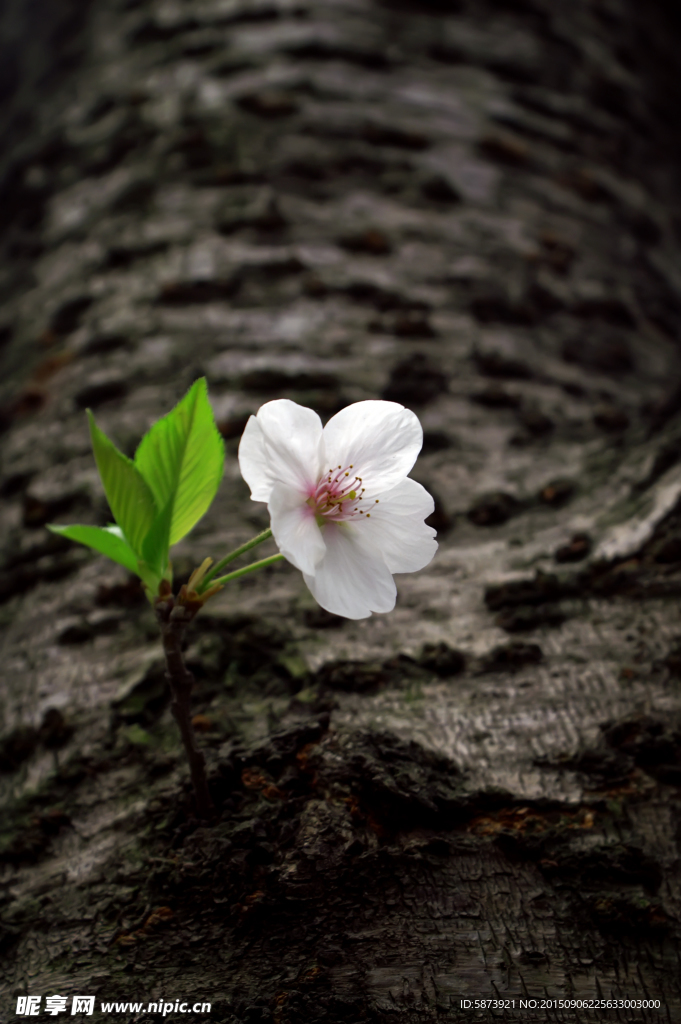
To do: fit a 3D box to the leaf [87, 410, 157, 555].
[{"bbox_3d":[-0.042,-0.006,0.363,0.010,0.028,0.007,-17,-3,-17],"label":"leaf"}]

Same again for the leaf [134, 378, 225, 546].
[{"bbox_3d":[-0.031,-0.010,0.366,0.015,0.033,0.008,12,-3,-6],"label":"leaf"}]

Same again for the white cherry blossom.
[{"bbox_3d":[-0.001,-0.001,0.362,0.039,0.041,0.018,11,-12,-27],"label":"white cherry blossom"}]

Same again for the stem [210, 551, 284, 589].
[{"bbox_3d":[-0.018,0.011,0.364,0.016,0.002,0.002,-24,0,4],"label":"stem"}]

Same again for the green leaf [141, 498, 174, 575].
[{"bbox_3d":[-0.035,0.005,0.362,0.005,0.015,0.004,19,-3,-31],"label":"green leaf"}]

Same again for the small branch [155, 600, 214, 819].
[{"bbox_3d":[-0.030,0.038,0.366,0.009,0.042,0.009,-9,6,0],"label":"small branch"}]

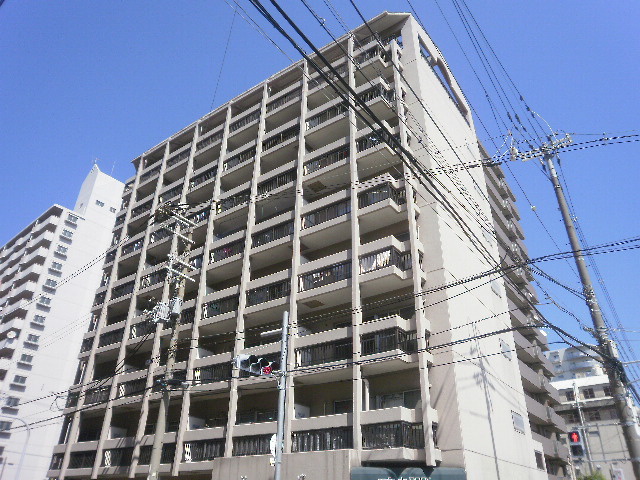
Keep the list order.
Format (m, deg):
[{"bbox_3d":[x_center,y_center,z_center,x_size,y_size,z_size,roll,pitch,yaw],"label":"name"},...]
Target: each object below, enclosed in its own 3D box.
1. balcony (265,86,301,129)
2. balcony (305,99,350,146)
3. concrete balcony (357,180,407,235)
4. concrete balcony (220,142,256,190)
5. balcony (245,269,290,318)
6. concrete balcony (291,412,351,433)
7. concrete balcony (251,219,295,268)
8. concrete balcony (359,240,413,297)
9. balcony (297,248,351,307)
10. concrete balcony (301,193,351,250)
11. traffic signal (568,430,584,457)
[{"bbox_3d":[-1.549,-6.915,25.373,2.246,1.250,1.250,-19,-36,31],"label":"balcony"},{"bbox_3d":[0.664,-5.455,22.641,2.428,1.394,1.250,-19,-36,31],"label":"balcony"},{"bbox_3d":[2.533,-1.522,18.695,1.910,1.436,1.250,-19,-36,31],"label":"concrete balcony"},{"bbox_3d":[-3.895,-3.997,25.561,2.324,1.370,1.250,-19,-36,31],"label":"concrete balcony"},{"bbox_3d":[-1.768,2.335,19.945,2.291,1.430,1.250,-19,-36,31],"label":"balcony"},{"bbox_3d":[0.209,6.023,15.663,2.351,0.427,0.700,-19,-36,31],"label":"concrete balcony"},{"bbox_3d":[-1.700,-0.098,21.364,2.350,1.415,1.250,-19,-36,31],"label":"concrete balcony"},{"bbox_3d":[2.472,0.902,17.276,1.907,1.476,1.250,-19,-36,31],"label":"concrete balcony"},{"bbox_3d":[0.499,1.571,18.517,2.397,1.460,1.250,-19,-36,31],"label":"balcony"},{"bbox_3d":[0.565,-0.790,19.894,2.450,1.424,1.250,-19,-36,31],"label":"concrete balcony"},{"bbox_3d":[8.514,6.780,15.938,0.180,0.790,0.360,27,-39,-36],"label":"traffic signal"}]

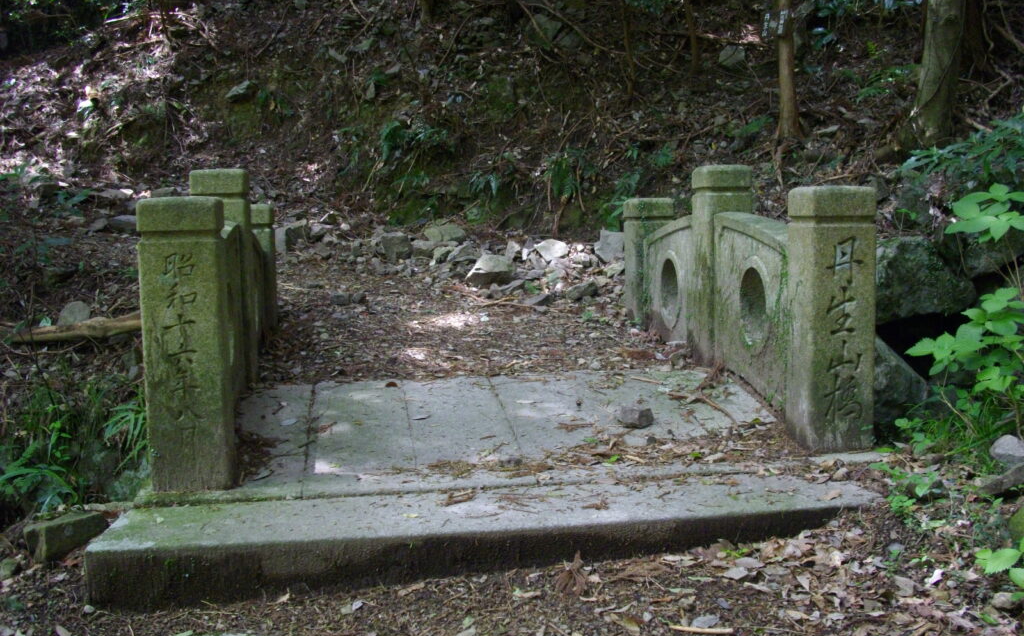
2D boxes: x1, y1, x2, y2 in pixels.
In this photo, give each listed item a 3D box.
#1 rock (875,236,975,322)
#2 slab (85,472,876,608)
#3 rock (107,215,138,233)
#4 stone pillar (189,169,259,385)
[{"bbox_3d":[2.220,-0.216,5.992,0.600,0.460,0.450,1,7,19],"label":"rock"},{"bbox_3d":[-0.043,0.718,3.687,2.563,0.191,0.446,-2,7,-8],"label":"slab"},{"bbox_3d":[-3.095,-0.759,8.787,0.308,0.139,0.250,-3,6,-19],"label":"rock"},{"bbox_3d":[-1.323,-0.182,5.092,0.250,0.989,0.250,-2,7,-8],"label":"stone pillar"}]

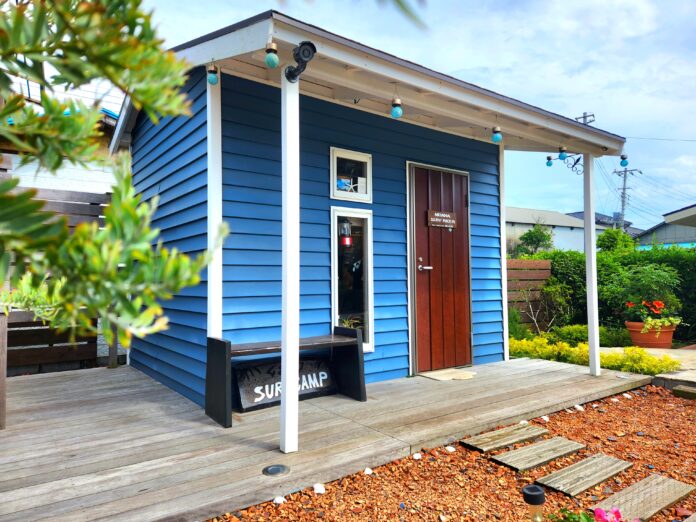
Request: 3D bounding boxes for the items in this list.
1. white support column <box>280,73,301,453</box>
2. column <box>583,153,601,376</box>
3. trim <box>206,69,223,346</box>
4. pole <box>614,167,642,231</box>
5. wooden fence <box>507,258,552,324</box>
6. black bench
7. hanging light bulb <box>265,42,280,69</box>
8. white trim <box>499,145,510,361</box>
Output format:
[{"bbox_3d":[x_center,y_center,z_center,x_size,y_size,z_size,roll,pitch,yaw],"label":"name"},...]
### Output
[{"bbox_3d":[-0.316,-0.025,2.490,0.072,2.061,0.070,1,-3,-36],"label":"white support column"},{"bbox_3d":[2.278,0.033,4.329,0.072,2.061,0.070,1,-3,-36],"label":"column"},{"bbox_3d":[-0.949,-0.164,3.298,0.086,2.420,0.067,1,-3,-36],"label":"trim"},{"bbox_3d":[21.894,-2.356,36.775,2.000,10.200,0.450,3,-3,0],"label":"pole"},{"bbox_3d":[2.450,0.617,6.290,1.122,1.251,0.070,1,-3,-36],"label":"wooden fence"},{"bbox_3d":[-0.410,0.779,3.314,1.102,0.529,0.383,1,-3,-36],"label":"black bench"},{"bbox_3d":[-0.371,-1.005,2.262,0.062,0.112,0.062,-1,-3,0],"label":"hanging light bulb"},{"bbox_3d":[1.737,-0.096,5.222,0.089,2.409,0.064,1,-3,-36],"label":"white trim"}]

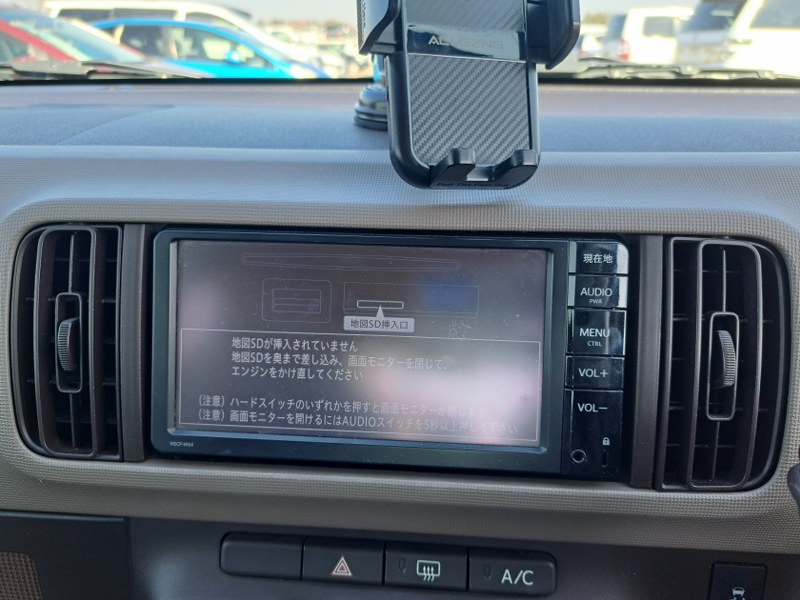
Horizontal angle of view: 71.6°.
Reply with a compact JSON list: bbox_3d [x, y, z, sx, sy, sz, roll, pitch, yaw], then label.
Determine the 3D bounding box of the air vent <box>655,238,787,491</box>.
[{"bbox_3d":[0.130,0.026,0.235,0.049,0.102,0.025,2,1,4],"label":"air vent"}]

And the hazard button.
[{"bbox_3d":[-0.024,0.114,0.247,0.036,0.018,0.012,2,-5,4],"label":"hazard button"}]

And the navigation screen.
[{"bbox_3d":[-0.019,0.018,0.241,0.162,0.083,0.010,2,1,4],"label":"navigation screen"}]

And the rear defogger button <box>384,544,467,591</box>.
[{"bbox_3d":[0.012,0.116,0.245,0.036,0.018,0.012,2,-5,4],"label":"rear defogger button"}]

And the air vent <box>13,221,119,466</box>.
[{"bbox_3d":[-0.144,0.018,0.254,0.051,0.103,0.025,2,1,4],"label":"air vent"}]

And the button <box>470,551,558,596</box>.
[{"bbox_3d":[0.048,0.117,0.242,0.037,0.018,0.012,2,-5,4],"label":"button"}]

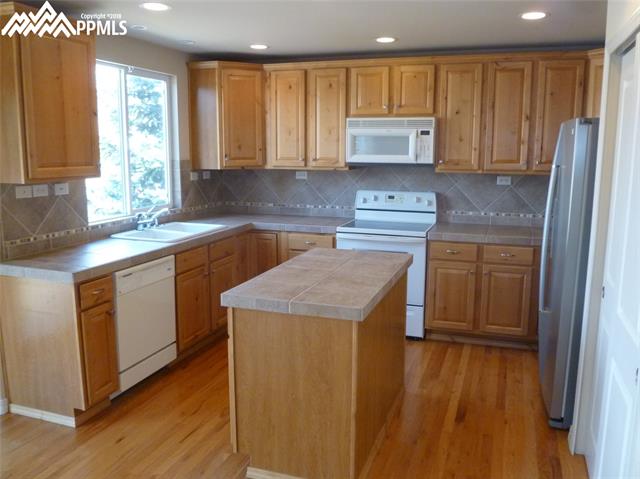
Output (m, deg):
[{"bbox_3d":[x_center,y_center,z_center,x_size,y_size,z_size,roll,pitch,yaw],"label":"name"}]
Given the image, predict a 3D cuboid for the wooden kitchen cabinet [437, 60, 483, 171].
[{"bbox_3d":[1.195,-1.015,4.390,0.357,0.880,0.330,3,9,18],"label":"wooden kitchen cabinet"}]

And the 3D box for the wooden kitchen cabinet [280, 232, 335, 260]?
[{"bbox_3d":[0.006,0.310,4.889,0.536,0.850,0.639,3,10,19],"label":"wooden kitchen cabinet"}]

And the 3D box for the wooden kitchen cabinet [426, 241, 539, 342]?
[{"bbox_3d":[1.389,0.392,4.406,0.863,0.850,0.639,3,10,19],"label":"wooden kitchen cabinet"}]

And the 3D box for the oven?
[{"bbox_3d":[0.606,0.199,4.612,0.760,1.195,0.700,4,10,19],"label":"oven"}]

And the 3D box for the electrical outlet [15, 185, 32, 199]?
[{"bbox_3d":[-1.813,-0.290,3.182,0.012,0.072,0.115,4,10,19],"label":"electrical outlet"}]

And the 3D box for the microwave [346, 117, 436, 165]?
[{"bbox_3d":[0.660,-0.869,4.585,0.758,0.382,0.405,3,10,19],"label":"microwave"}]

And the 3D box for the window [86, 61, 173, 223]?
[{"bbox_3d":[-1.494,-0.770,4.161,0.100,1.170,1.140,4,10,19],"label":"window"}]

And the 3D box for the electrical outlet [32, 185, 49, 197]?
[{"bbox_3d":[-1.755,-0.304,3.267,0.015,0.075,0.117,3,10,19],"label":"electrical outlet"}]

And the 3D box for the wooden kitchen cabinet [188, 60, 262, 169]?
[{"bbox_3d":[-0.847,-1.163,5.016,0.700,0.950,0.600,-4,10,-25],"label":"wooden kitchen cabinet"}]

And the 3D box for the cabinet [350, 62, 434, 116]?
[{"bbox_3d":[0.671,-1.292,4.550,0.770,0.457,0.331,3,10,19],"label":"cabinet"}]

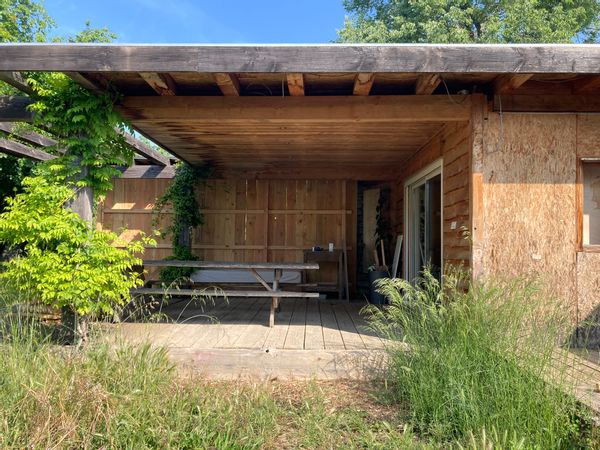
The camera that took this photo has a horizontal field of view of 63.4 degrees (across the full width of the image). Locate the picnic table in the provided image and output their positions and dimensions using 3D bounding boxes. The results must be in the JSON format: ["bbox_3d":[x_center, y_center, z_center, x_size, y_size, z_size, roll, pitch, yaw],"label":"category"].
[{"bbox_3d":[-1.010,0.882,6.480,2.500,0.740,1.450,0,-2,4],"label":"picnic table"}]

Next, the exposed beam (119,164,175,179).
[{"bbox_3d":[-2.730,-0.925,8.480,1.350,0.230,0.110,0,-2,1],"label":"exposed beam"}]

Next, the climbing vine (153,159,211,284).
[{"bbox_3d":[-2.010,0.010,8.330,1.020,2.150,0.600,0,-2,1],"label":"climbing vine"}]

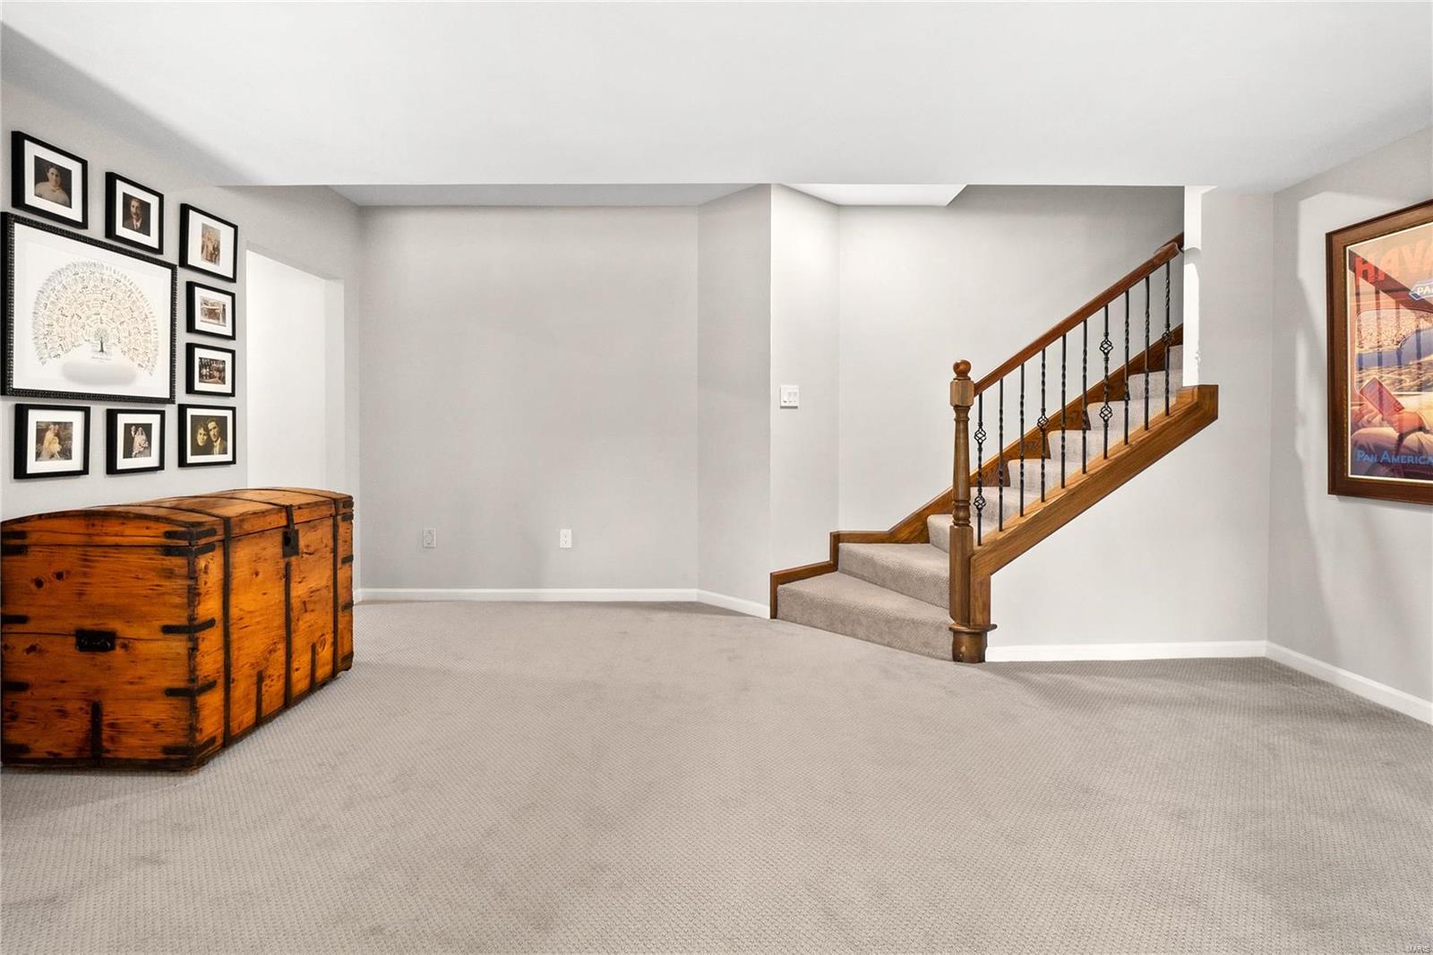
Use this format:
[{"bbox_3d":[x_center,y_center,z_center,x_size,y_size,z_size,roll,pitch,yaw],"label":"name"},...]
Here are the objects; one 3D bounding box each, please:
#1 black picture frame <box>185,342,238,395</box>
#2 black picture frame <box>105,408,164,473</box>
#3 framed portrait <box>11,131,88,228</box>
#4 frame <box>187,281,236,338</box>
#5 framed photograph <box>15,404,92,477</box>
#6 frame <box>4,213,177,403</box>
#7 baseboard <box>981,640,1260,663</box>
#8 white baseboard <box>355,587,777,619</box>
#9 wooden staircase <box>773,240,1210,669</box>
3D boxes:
[{"bbox_3d":[-2.305,-0.485,2.909,0.027,0.222,0.253,0,3,0],"label":"black picture frame"},{"bbox_3d":[-2.305,-0.144,2.532,0.027,0.248,0.231,0,3,0],"label":"black picture frame"},{"bbox_3d":[-2.305,-1.021,2.210,0.027,0.251,0.224,0,3,0],"label":"framed portrait"},{"bbox_3d":[-2.305,-0.753,2.910,0.027,0.222,0.252,0,3,0],"label":"frame"},{"bbox_3d":[-2.305,-0.125,2.217,0.027,0.248,0.222,0,3,0],"label":"framed photograph"},{"bbox_3d":[-2.305,-0.582,2.379,0.027,0.591,0.641,0,3,0],"label":"frame"},{"bbox_3d":[2.009,0.845,3.107,1.395,0.088,0.016,0,3,-2],"label":"baseboard"},{"bbox_3d":[-1.009,0.783,3.963,2.664,0.085,0.367,0,3,0],"label":"white baseboard"},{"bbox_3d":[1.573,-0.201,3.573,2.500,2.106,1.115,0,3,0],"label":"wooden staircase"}]

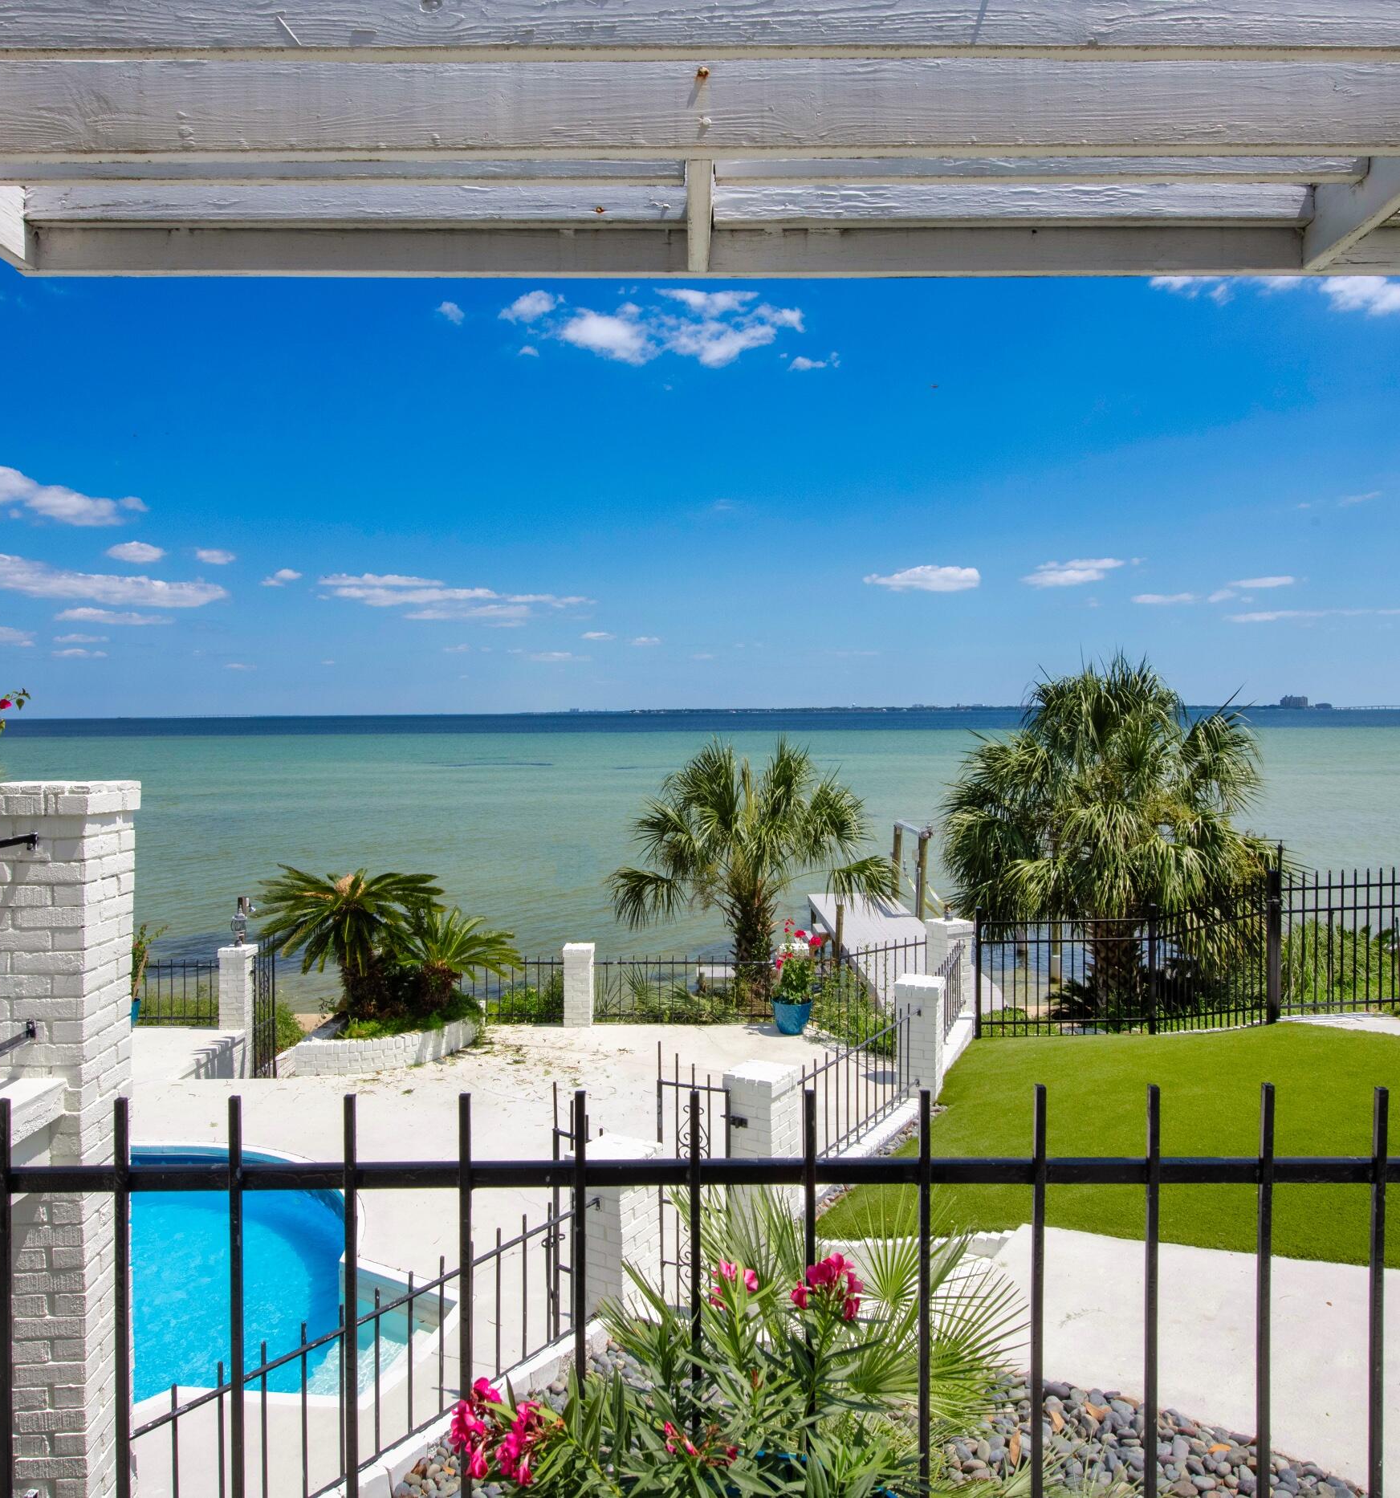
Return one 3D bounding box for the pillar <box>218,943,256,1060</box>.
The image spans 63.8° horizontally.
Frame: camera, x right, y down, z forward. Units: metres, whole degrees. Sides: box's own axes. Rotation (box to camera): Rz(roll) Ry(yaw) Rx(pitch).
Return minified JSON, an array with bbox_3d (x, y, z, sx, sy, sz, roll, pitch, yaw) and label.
[{"bbox_3d":[-5.665,3.152,13.846,0.355,1.430,0.350,0,2,0],"label":"pillar"}]

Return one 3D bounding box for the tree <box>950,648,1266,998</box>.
[{"bbox_3d":[4.575,0.973,12.700,3.692,4.010,3.500,0,2,0],"label":"tree"}]

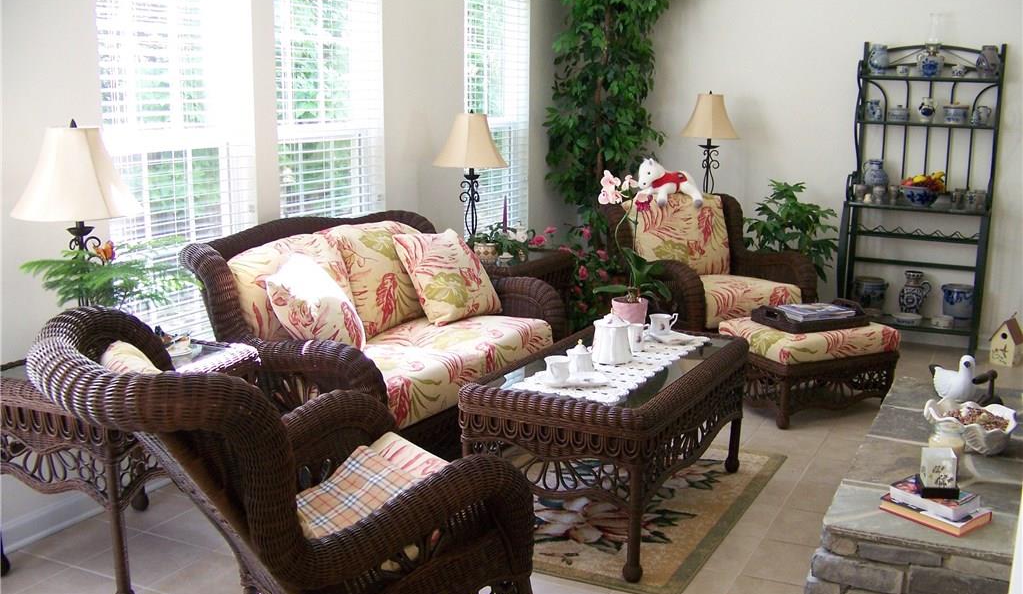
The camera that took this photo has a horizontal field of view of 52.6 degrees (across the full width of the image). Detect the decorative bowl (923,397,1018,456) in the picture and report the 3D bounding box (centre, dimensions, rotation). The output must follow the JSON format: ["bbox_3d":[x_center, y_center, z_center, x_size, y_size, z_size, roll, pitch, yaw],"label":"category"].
[{"bbox_3d":[1.492,0.425,3.368,0.280,0.120,0.230,6,12,26],"label":"decorative bowl"}]

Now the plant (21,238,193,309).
[{"bbox_3d":[-1.215,0.042,3.114,0.480,0.370,0.420,-4,12,-21],"label":"plant"}]

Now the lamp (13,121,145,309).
[{"bbox_3d":[-1.291,-0.150,3.101,0.385,0.760,0.385,-4,12,-23],"label":"lamp"}]

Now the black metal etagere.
[{"bbox_3d":[2.338,-0.559,5.966,0.774,1.784,0.380,5,12,23],"label":"black metal etagere"}]

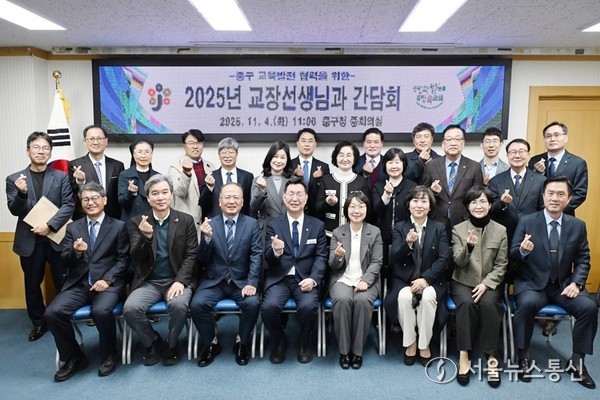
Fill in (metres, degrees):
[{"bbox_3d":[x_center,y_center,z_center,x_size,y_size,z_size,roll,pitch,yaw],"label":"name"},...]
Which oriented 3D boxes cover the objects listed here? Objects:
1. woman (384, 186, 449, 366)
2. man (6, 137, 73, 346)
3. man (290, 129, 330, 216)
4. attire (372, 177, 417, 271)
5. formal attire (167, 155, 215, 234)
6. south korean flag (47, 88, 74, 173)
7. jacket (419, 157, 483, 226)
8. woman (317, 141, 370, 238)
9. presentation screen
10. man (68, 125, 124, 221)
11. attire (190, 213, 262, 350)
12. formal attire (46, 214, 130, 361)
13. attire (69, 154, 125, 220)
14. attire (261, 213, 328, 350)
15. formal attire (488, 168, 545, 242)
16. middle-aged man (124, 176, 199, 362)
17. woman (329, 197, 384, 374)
[{"bbox_3d":[0.861,0.510,3.257,0.480,1.240,0.680,1,6,8],"label":"woman"},{"bbox_3d":[-2.055,0.274,3.432,0.540,1.670,0.360,-2,7,-20],"label":"man"},{"bbox_3d":[0.089,0.207,4.089,0.540,1.745,0.400,0,5,0],"label":"man"},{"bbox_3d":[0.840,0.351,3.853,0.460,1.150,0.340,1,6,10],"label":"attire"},{"bbox_3d":[-0.962,0.068,3.915,0.492,0.906,0.355,-2,6,-20],"label":"formal attire"},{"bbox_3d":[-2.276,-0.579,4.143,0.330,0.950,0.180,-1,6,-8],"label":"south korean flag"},{"bbox_3d":[1.335,-0.066,3.755,0.560,0.700,0.320,1,6,6],"label":"jacket"},{"bbox_3d":[0.385,0.299,3.868,0.500,1.650,0.360,0,6,3],"label":"woman"},{"bbox_3d":[0.024,-0.961,4.180,4.000,0.790,0.100,0,6,1],"label":"presentation screen"},{"bbox_3d":[-1.774,0.208,3.797,0.520,1.720,0.360,-2,7,-18],"label":"man"},{"bbox_3d":[-0.545,0.589,3.272,0.540,0.980,0.620,0,6,-4],"label":"attire"},{"bbox_3d":[-1.516,0.589,3.135,0.550,0.950,0.660,-2,7,-14],"label":"formal attire"},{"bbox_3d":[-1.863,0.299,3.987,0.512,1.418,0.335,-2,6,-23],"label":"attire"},{"bbox_3d":[-0.041,0.581,3.255,0.500,0.960,0.640,0,6,0],"label":"attire"},{"bbox_3d":[1.734,0.419,3.476,0.530,1.360,0.370,2,6,17],"label":"formal attire"},{"bbox_3d":[-1.018,0.483,3.184,0.540,1.310,0.680,-1,7,-12],"label":"middle-aged man"},{"bbox_3d":[0.410,0.569,3.271,0.440,1.230,0.660,0,6,2],"label":"woman"}]

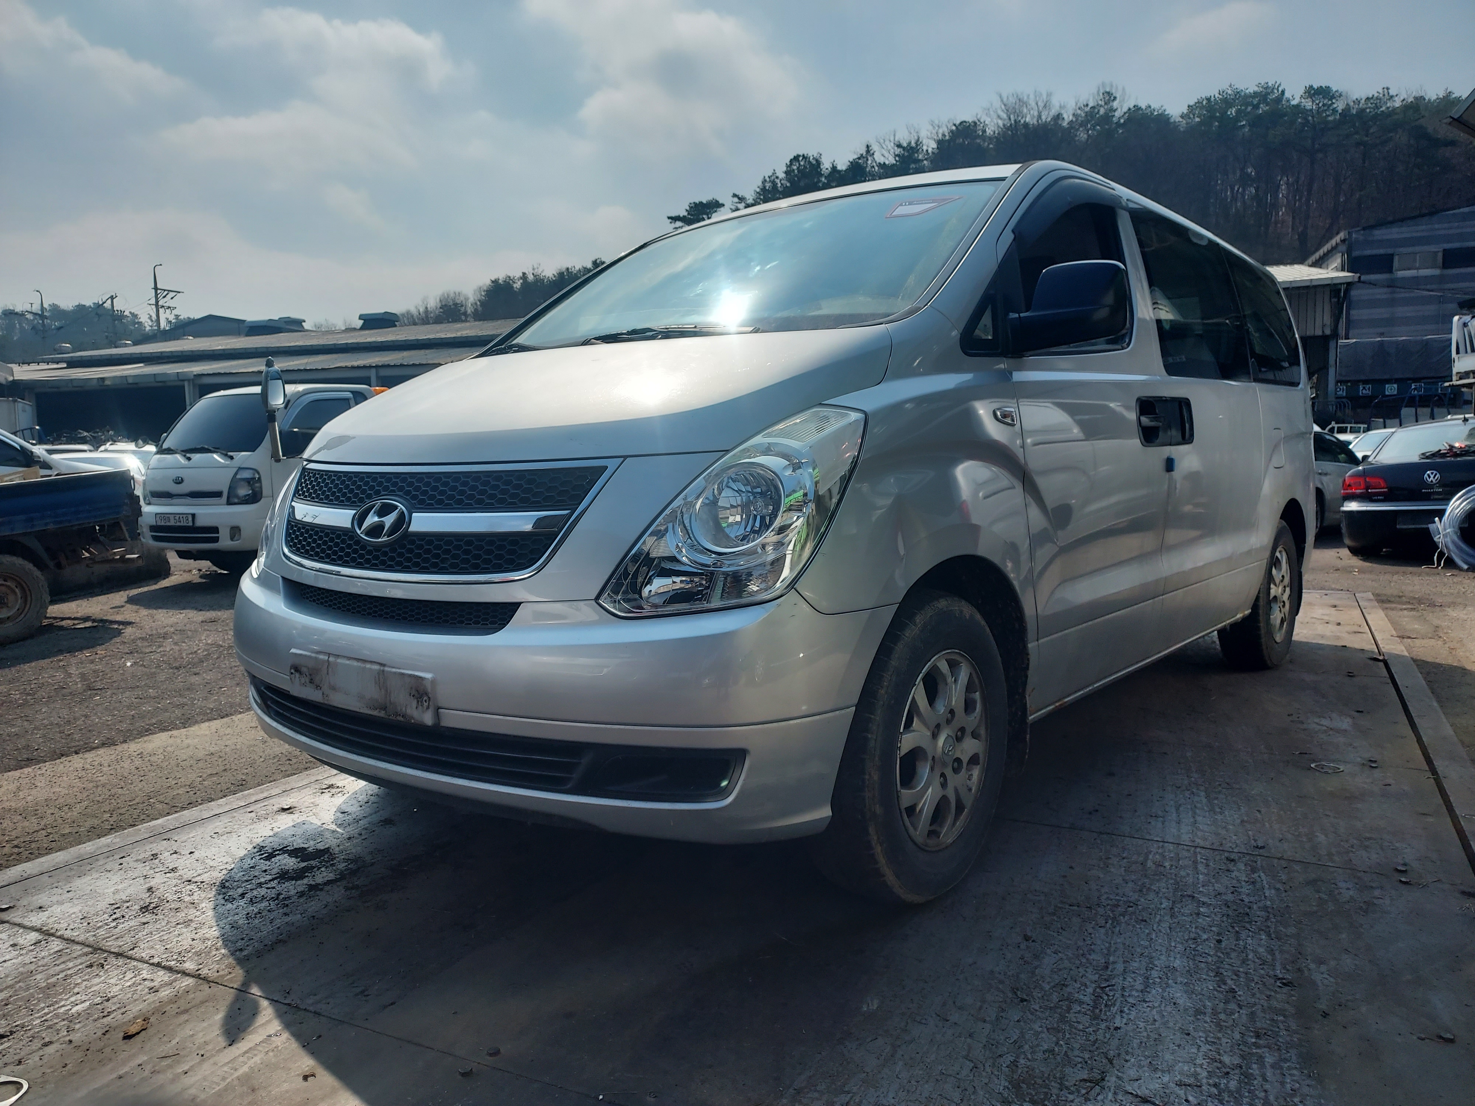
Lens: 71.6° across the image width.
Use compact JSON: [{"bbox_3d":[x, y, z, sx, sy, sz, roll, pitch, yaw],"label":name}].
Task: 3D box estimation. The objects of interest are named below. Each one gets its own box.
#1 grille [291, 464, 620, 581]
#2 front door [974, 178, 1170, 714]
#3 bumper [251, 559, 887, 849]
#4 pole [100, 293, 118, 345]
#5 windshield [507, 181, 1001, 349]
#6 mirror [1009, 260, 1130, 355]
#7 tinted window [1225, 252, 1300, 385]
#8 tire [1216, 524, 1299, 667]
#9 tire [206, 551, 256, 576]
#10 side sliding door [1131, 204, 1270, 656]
[{"bbox_3d":[-0.732,-0.080,2.270,1.200,0.255,0.190,3,6,40],"label":"grille"},{"bbox_3d":[0.942,-0.368,2.942,0.260,1.530,1.330,3,6,40],"label":"front door"},{"bbox_3d":[-0.600,0.296,2.452,1.870,0.510,0.700,3,6,40],"label":"bumper"},{"bbox_3d":[-41.447,-11.002,68.534,1.200,12.600,0.500,-1,5,0],"label":"pole"},{"bbox_3d":[-0.013,-0.848,3.082,1.520,0.140,0.990,3,38,40],"label":"windshield"},{"bbox_3d":[0.776,-0.567,2.373,0.245,0.205,0.160,3,6,40],"label":"mirror"},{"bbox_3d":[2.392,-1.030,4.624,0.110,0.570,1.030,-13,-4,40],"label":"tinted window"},{"bbox_3d":[2.445,0.189,4.795,0.225,0.680,0.680,3,6,40],"label":"tire"},{"bbox_3d":[-5.367,-0.088,10.773,0.200,0.650,0.650,1,5,23],"label":"tire"},{"bbox_3d":[1.738,-0.468,3.887,0.250,1.540,1.270,3,6,40],"label":"side sliding door"}]

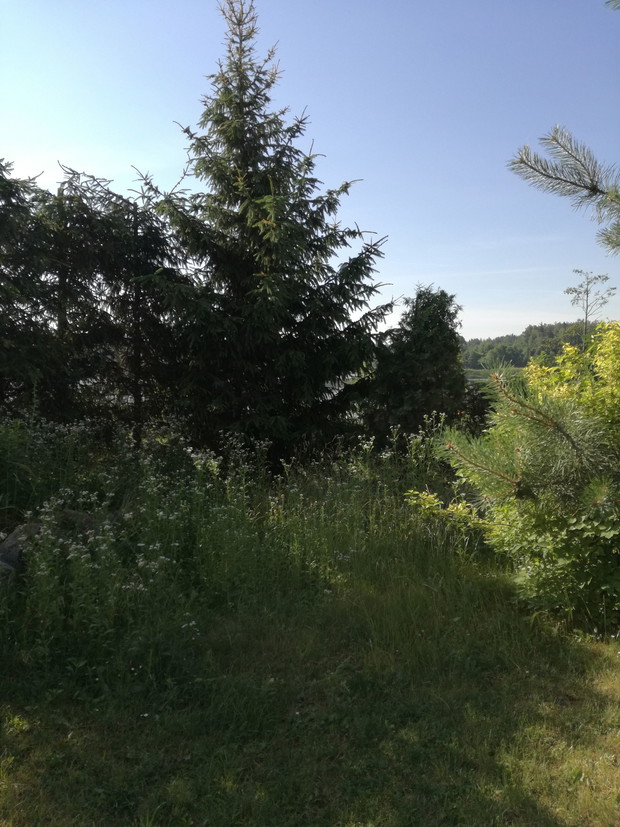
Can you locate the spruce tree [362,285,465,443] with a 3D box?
[{"bbox_3d":[1.396,-0.567,8.700,1.380,2.350,1.380,0,4,0],"label":"spruce tree"}]

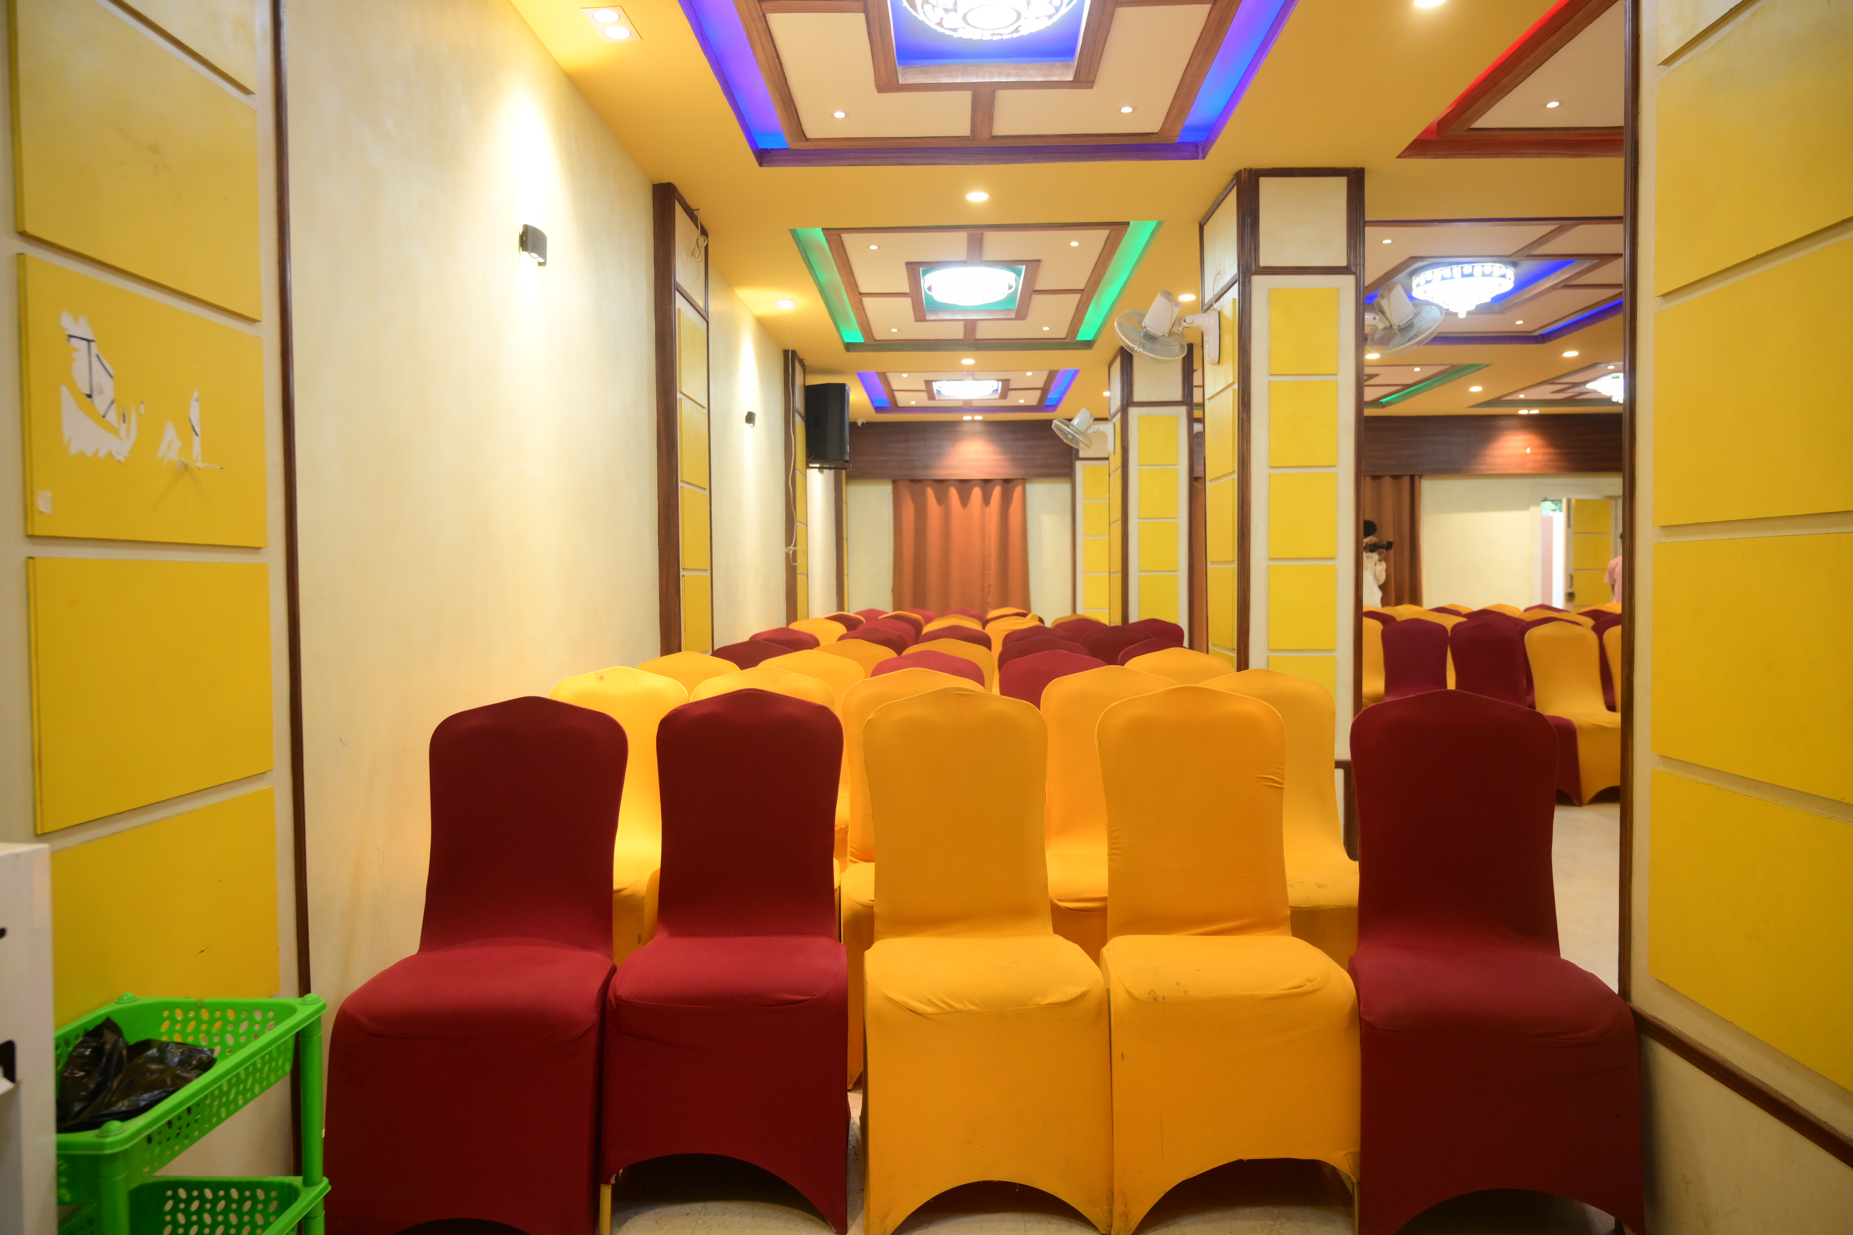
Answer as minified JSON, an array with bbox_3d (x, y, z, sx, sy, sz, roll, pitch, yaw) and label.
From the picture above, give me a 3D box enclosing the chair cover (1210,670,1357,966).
[{"bbox_3d":[0.866,0.603,3.000,0.445,0.935,0.530,0,2,5],"label":"chair cover"}]

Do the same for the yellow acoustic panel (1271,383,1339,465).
[{"bbox_3d":[1.478,-0.765,4.838,0.265,0.334,0.020,0,2,1],"label":"yellow acoustic panel"}]

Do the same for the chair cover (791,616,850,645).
[{"bbox_3d":[-0.708,0.480,7.850,0.450,0.945,0.530,0,2,2],"label":"chair cover"}]

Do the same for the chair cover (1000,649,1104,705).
[{"bbox_3d":[0.430,0.579,3.930,0.445,0.935,0.530,0,2,1],"label":"chair cover"}]

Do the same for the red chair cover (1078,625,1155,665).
[{"bbox_3d":[1.045,0.520,6.537,0.455,0.945,0.560,0,2,1],"label":"red chair cover"}]

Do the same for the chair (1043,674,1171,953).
[{"bbox_3d":[0.497,0.604,3.078,0.445,0.935,0.530,0,2,2],"label":"chair"}]

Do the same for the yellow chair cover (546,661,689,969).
[{"bbox_3d":[-0.867,0.613,3.233,0.450,0.930,0.580,0,2,1],"label":"yellow chair cover"}]

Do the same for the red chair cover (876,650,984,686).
[{"bbox_3d":[0.005,0.587,4.003,0.450,0.930,0.580,0,2,1],"label":"red chair cover"}]

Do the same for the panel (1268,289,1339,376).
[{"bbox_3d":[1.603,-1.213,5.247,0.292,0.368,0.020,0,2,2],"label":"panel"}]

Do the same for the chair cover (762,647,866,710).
[{"bbox_3d":[-0.415,0.587,4.172,0.450,0.945,0.530,0,2,2],"label":"chair cover"}]

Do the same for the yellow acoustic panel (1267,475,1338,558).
[{"bbox_3d":[1.611,-0.432,5.280,0.291,0.370,0.025,0,2,1],"label":"yellow acoustic panel"}]

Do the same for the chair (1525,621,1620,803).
[{"bbox_3d":[3.610,0.492,6.700,0.455,0.945,0.560,-1,2,-7],"label":"chair"}]

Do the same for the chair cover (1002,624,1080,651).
[{"bbox_3d":[0.589,0.520,6.165,0.450,0.945,0.530,0,2,2],"label":"chair cover"}]

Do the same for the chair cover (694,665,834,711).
[{"bbox_3d":[-0.452,0.617,3.163,0.450,0.945,0.530,0,2,2],"label":"chair cover"}]

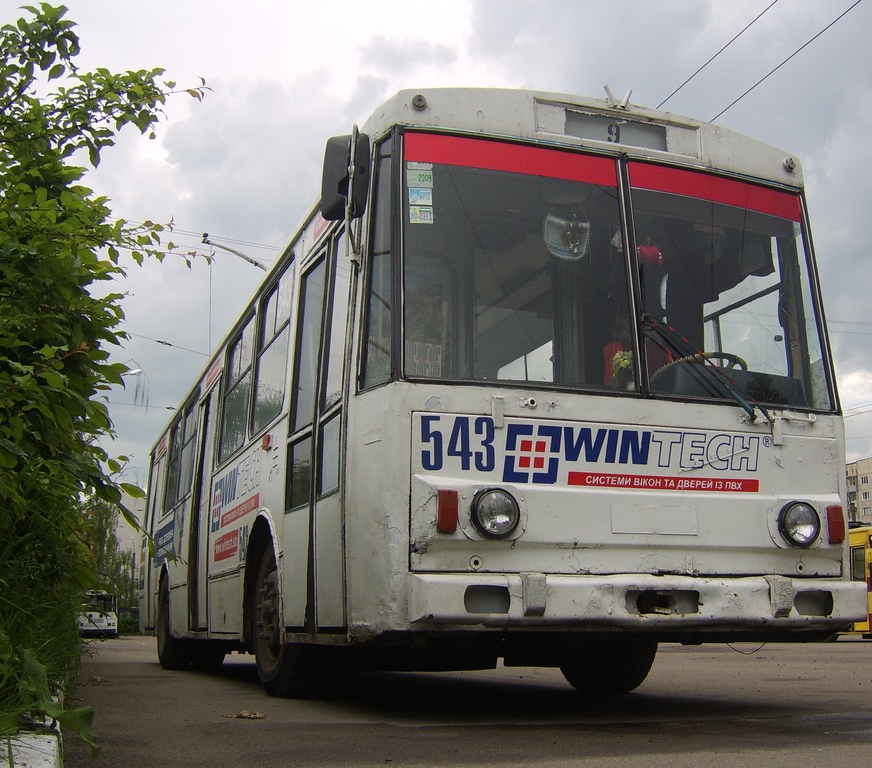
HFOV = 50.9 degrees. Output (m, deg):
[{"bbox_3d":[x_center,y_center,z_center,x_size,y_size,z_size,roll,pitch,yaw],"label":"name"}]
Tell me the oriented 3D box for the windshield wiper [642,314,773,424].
[{"bbox_3d":[1.283,-0.051,4.314,0.800,0.140,0.090,39,-24,-8],"label":"windshield wiper"}]

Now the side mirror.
[{"bbox_3d":[-0.420,-0.967,4.252,0.210,0.400,0.110,-4,-15,14],"label":"side mirror"}]

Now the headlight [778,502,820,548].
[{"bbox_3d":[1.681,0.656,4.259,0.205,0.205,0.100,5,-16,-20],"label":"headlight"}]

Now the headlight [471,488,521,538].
[{"bbox_3d":[0.238,0.525,3.737,0.205,0.205,0.100,5,-16,-20],"label":"headlight"}]

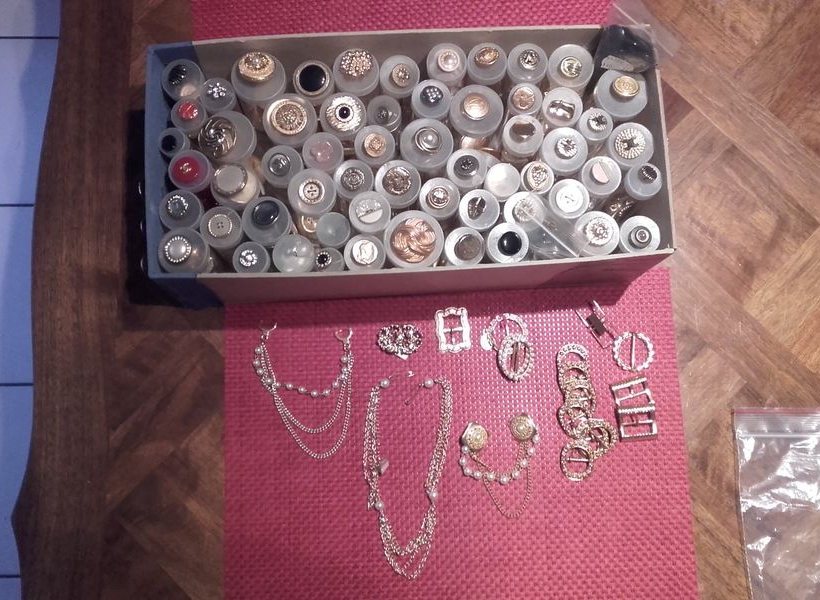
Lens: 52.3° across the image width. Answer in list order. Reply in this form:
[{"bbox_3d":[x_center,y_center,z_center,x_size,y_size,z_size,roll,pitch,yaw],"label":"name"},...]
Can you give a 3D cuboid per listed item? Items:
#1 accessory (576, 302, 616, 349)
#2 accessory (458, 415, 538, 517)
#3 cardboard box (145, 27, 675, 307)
[{"bbox_3d":[0.143,0.020,0.640,0.016,0.006,0.035,-29,83,-5],"label":"accessory"},{"bbox_3d":[0.068,0.124,0.619,0.061,0.012,0.074,-5,81,-2],"label":"accessory"},{"bbox_3d":[-0.002,-0.090,0.599,0.335,0.114,0.156,-3,81,-2],"label":"cardboard box"}]

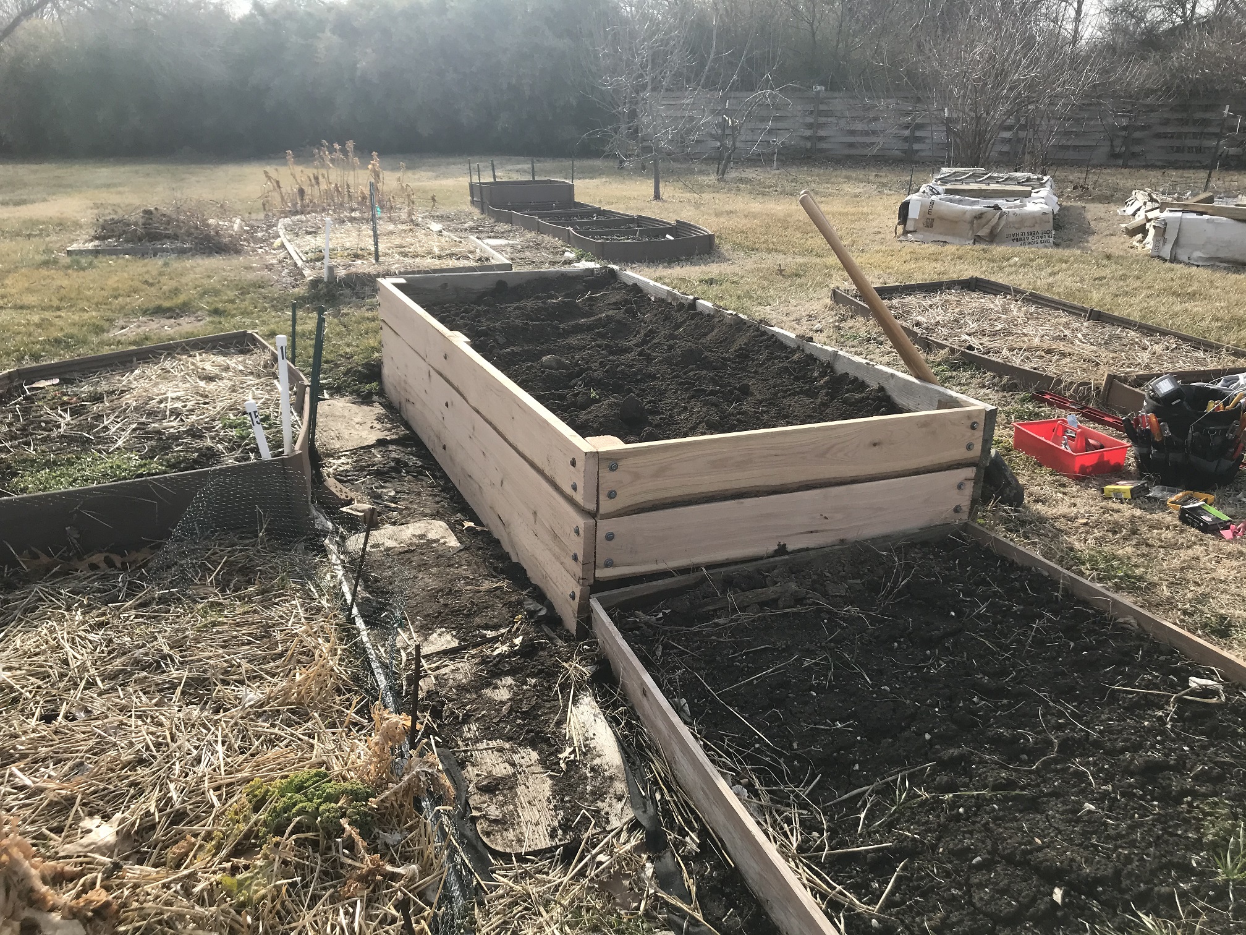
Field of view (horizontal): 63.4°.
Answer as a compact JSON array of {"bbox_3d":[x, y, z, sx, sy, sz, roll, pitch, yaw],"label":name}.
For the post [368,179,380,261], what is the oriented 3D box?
[{"bbox_3d":[-2.118,-2.076,8.595,0.036,0.710,0.036,0,19,-3],"label":"post"}]

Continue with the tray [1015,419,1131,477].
[{"bbox_3d":[1.724,-0.095,3.891,0.249,0.130,0.361,-5,20,-19],"label":"tray"}]

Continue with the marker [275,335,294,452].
[{"bbox_3d":[-1.184,-0.221,3.532,0.036,0.490,0.036,18,24,36],"label":"marker"}]

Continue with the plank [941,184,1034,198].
[{"bbox_3d":[3.706,-2.815,10.300,0.960,0.080,0.120,1,19,0],"label":"plank"}]

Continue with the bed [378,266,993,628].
[{"bbox_3d":[-0.071,-0.333,4.300,1.363,0.550,3.070,-7,21,-22],"label":"bed"}]

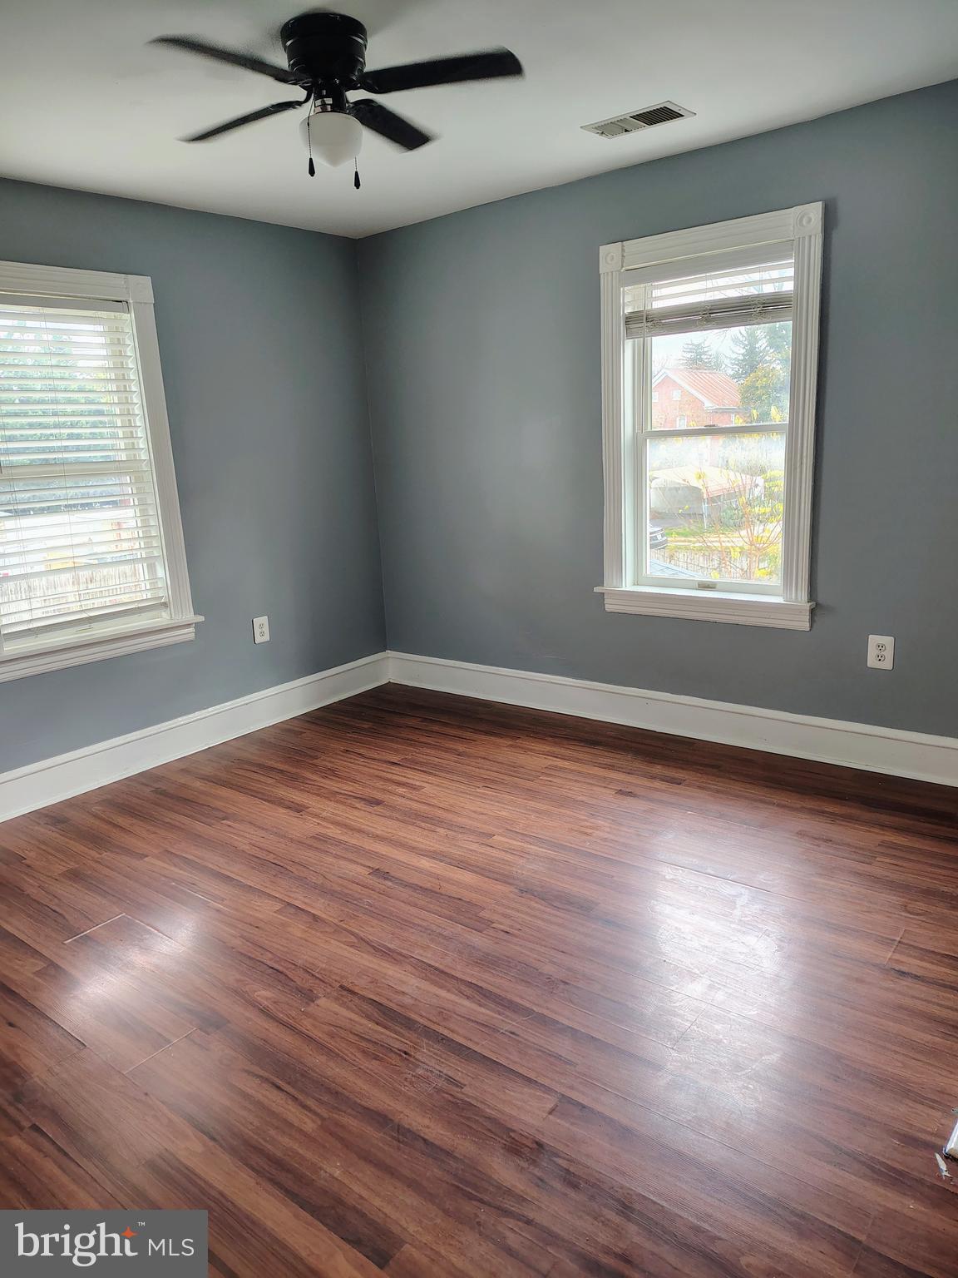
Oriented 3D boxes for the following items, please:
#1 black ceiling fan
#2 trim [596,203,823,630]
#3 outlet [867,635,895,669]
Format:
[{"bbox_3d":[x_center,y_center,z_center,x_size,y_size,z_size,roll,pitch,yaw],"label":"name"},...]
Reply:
[{"bbox_3d":[-0.391,-1.395,2.329,1.020,0.360,1.020,5,15,30],"label":"black ceiling fan"},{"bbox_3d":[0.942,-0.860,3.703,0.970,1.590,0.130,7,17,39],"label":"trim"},{"bbox_3d":[1.550,0.054,3.421,0.085,0.127,0.010,7,17,39],"label":"outlet"}]

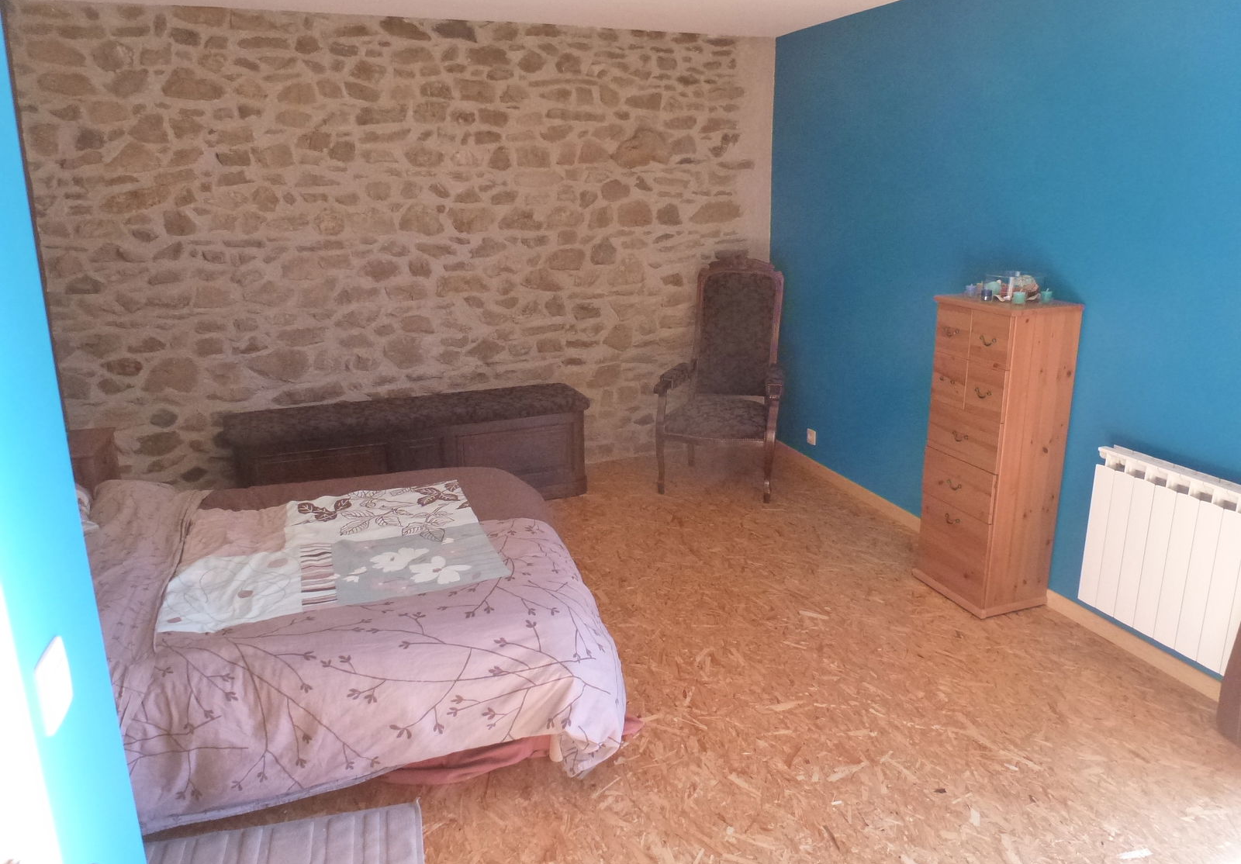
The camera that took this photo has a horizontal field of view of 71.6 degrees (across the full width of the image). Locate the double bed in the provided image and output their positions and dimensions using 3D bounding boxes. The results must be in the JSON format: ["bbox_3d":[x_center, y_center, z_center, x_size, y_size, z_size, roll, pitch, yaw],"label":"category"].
[{"bbox_3d":[-1.078,0.642,2.952,1.813,0.513,1.556,-7,18,-19],"label":"double bed"}]

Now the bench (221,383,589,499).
[{"bbox_3d":[-1.100,0.143,4.648,1.821,0.530,0.470,-7,18,-19],"label":"bench"}]

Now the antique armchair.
[{"bbox_3d":[0.594,-0.324,4.807,0.675,1.248,0.735,4,17,16],"label":"antique armchair"}]

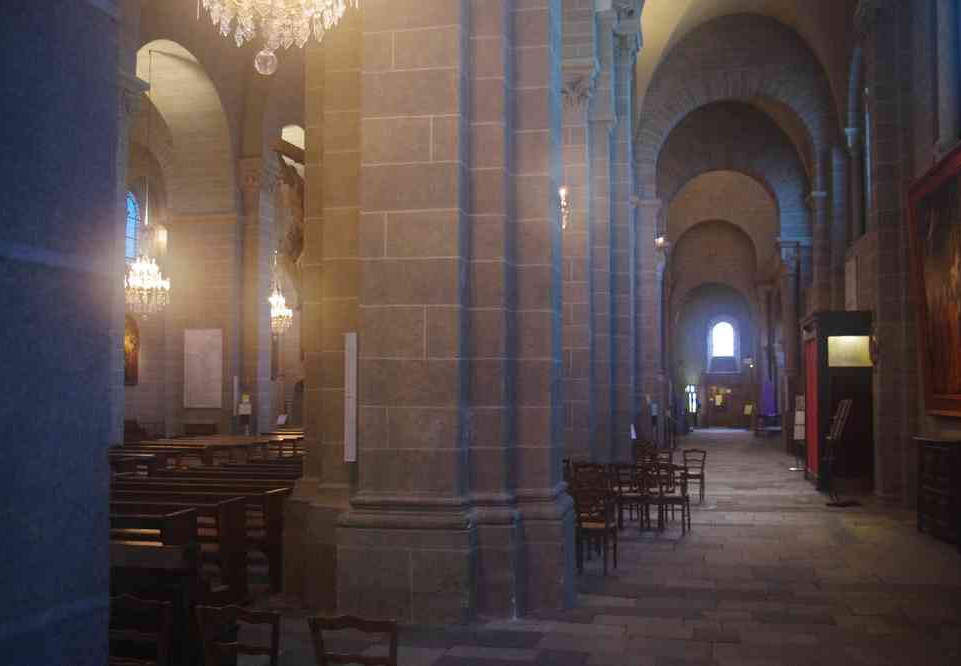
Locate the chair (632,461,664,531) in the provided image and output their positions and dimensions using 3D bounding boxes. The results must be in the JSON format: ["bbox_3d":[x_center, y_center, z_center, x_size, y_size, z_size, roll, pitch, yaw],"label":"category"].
[{"bbox_3d":[2.076,2.020,11.676,0.400,0.800,0.420,-1,-4,18],"label":"chair"}]

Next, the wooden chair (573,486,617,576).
[{"bbox_3d":[1.107,1.860,9.004,0.410,0.800,0.420,-1,-4,18],"label":"wooden chair"}]

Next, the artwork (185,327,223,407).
[{"bbox_3d":[-6.501,0.839,22.078,0.970,1.830,0.060,-1,-3,12],"label":"artwork"}]

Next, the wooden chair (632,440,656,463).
[{"bbox_3d":[2.926,2.336,16.956,0.410,0.800,0.420,-1,-4,18],"label":"wooden chair"}]

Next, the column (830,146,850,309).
[{"bbox_3d":[7.382,-0.499,19.350,0.370,6.750,0.380,-1,-3,12],"label":"column"}]

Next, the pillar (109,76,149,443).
[{"bbox_3d":[-6.492,-0.922,16.394,0.750,7.200,0.800,-1,-3,12],"label":"pillar"}]

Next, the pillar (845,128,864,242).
[{"bbox_3d":[7.517,-2.966,18.956,0.340,2.350,0.340,-1,-3,12],"label":"pillar"}]

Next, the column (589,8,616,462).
[{"bbox_3d":[1.899,-1.167,14.516,0.420,7.500,0.500,-1,-3,12],"label":"column"}]

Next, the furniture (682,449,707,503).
[{"bbox_3d":[3.298,2.195,14.580,0.400,0.800,0.420,-1,-4,18],"label":"furniture"}]

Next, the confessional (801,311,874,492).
[{"bbox_3d":[6.355,1.219,16.598,1.100,3.000,2.300,-1,-3,12],"label":"confessional"}]

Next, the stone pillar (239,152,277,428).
[{"bbox_3d":[-5.300,-0.518,22.312,0.600,7.100,0.720,-1,-3,12],"label":"stone pillar"}]

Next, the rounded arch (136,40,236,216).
[{"bbox_3d":[-7.181,-4.402,19.720,1.800,3.050,5.300,-1,-3,12],"label":"rounded arch"}]

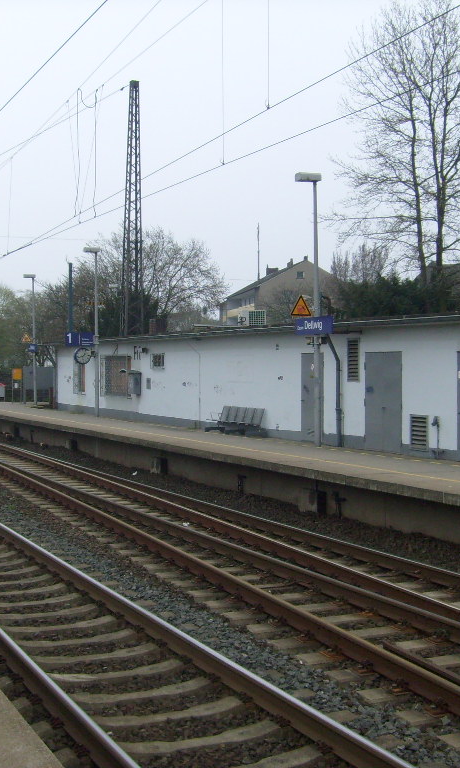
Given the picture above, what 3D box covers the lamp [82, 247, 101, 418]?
[{"bbox_3d":[-4.548,-1.675,34.000,0.500,5.650,0.240,-1,1,-25],"label":"lamp"}]

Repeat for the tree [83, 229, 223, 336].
[{"bbox_3d":[-4.108,-3.602,57.090,7.900,10.029,7.600,-1,1,-25],"label":"tree"}]

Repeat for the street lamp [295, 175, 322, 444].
[{"bbox_3d":[1.621,-1.529,21.250,0.500,5.650,0.240,-1,1,-25],"label":"street lamp"}]

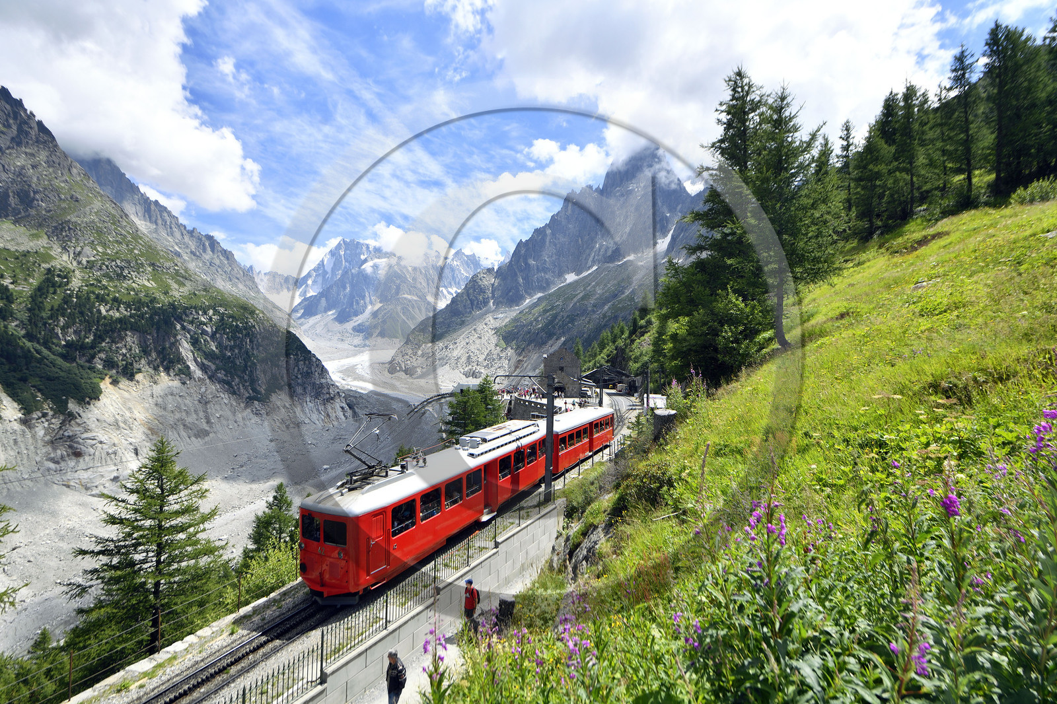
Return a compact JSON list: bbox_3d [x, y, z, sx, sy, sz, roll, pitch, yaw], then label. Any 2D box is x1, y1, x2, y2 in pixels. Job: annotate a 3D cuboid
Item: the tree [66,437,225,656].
[{"bbox_3d":[-11.839,6.127,15.500,4.100,7.100,4.100,0,-2,0],"label":"tree"}]

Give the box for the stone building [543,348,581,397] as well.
[{"bbox_3d":[7.100,4.900,117.500,8.600,11.300,11.500,0,-2,-6],"label":"stone building"}]

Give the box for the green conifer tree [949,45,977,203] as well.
[{"bbox_3d":[29.684,-15.549,34.000,2.000,10.700,2.000,0,-2,0],"label":"green conifer tree"}]

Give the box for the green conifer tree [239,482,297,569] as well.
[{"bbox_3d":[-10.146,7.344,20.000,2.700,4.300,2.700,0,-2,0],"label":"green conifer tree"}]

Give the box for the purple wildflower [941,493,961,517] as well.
[{"bbox_3d":[1.569,0.569,1.850,0.065,0.090,0.065,-2,-3,37],"label":"purple wildflower"}]

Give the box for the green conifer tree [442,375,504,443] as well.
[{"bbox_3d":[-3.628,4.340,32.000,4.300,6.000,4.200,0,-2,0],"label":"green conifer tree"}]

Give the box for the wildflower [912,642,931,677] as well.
[{"bbox_3d":[0.985,0.770,1.250,0.050,0.085,0.050,-2,-3,37],"label":"wildflower"}]

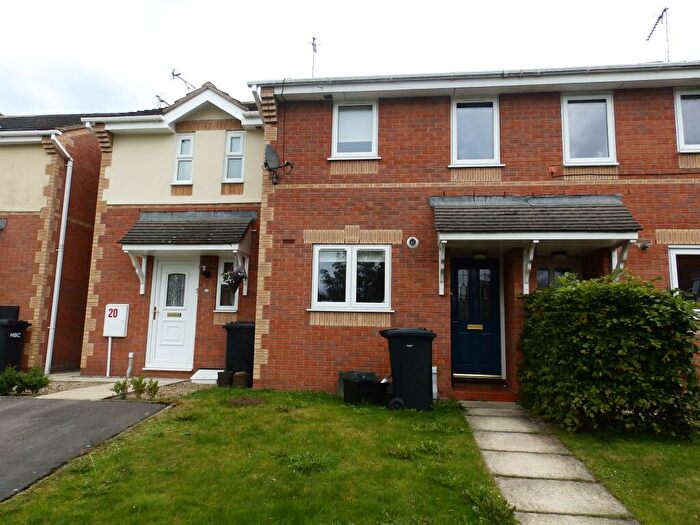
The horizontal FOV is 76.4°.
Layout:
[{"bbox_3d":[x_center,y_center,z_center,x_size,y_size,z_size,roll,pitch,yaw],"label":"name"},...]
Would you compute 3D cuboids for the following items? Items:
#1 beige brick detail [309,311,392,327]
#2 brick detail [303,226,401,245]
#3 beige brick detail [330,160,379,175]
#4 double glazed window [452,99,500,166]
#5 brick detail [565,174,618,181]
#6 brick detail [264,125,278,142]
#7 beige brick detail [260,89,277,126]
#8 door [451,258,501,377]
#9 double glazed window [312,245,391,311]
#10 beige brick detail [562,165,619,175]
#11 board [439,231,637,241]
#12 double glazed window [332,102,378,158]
[{"bbox_3d":[0.005,0.879,6.958,1.265,0.215,0.100,0,-6,7],"label":"beige brick detail"},{"bbox_3d":[0.041,-0.441,7.103,1.575,0.300,0.100,0,-6,7],"label":"brick detail"},{"bbox_3d":[0.080,-1.510,7.168,0.749,0.206,0.090,0,-7,7],"label":"beige brick detail"},{"bbox_3d":[1.977,-2.069,7.056,0.750,1.140,0.080,0,-6,7],"label":"double glazed window"},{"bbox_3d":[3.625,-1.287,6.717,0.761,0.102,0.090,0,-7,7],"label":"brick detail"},{"bbox_3d":[-1.305,-2.147,7.418,0.227,0.275,0.100,0,-7,7],"label":"brick detail"},{"bbox_3d":[-1.318,-2.574,7.291,0.227,0.510,0.270,0,-7,7],"label":"beige brick detail"},{"bbox_3d":[2.049,0.863,7.187,0.760,1.905,0.070,0,-7,7],"label":"door"},{"bbox_3d":[0.035,0.245,6.977,1.245,1.012,0.090,0,-7,7],"label":"double glazed window"},{"bbox_3d":[3.643,-1.356,6.768,0.775,0.215,0.100,0,-6,7],"label":"beige brick detail"},{"bbox_3d":[2.549,-0.362,6.105,2.622,0.108,0.025,0,-6,7],"label":"board"},{"bbox_3d":[0.099,-2.140,7.270,0.746,0.930,0.090,0,-7,7],"label":"double glazed window"}]

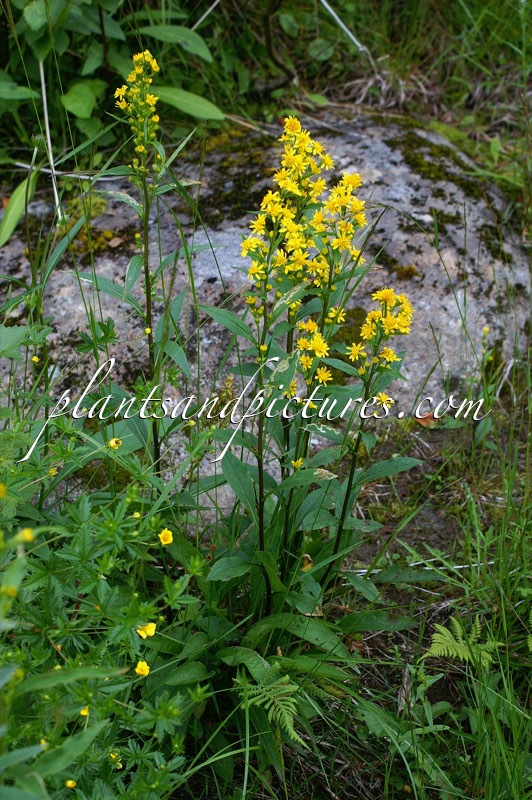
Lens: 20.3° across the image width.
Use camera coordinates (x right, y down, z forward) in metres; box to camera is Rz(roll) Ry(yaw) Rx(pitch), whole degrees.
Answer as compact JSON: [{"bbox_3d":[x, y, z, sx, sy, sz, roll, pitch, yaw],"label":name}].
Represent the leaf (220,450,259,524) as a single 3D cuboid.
[{"bbox_3d":[-0.024,0.082,1.370,0.024,0.068,0.016,-23,6,15],"label":"leaf"}]

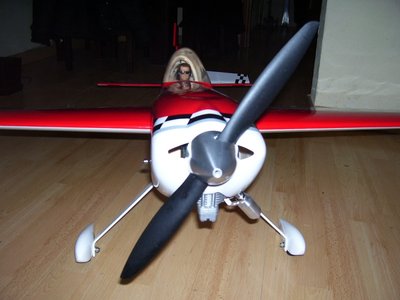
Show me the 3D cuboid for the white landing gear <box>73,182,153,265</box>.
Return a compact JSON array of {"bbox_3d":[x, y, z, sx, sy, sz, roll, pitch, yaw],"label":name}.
[{"bbox_3d":[-0.166,0.130,0.778,0.171,0.172,0.125,-1,23,-4],"label":"white landing gear"}]

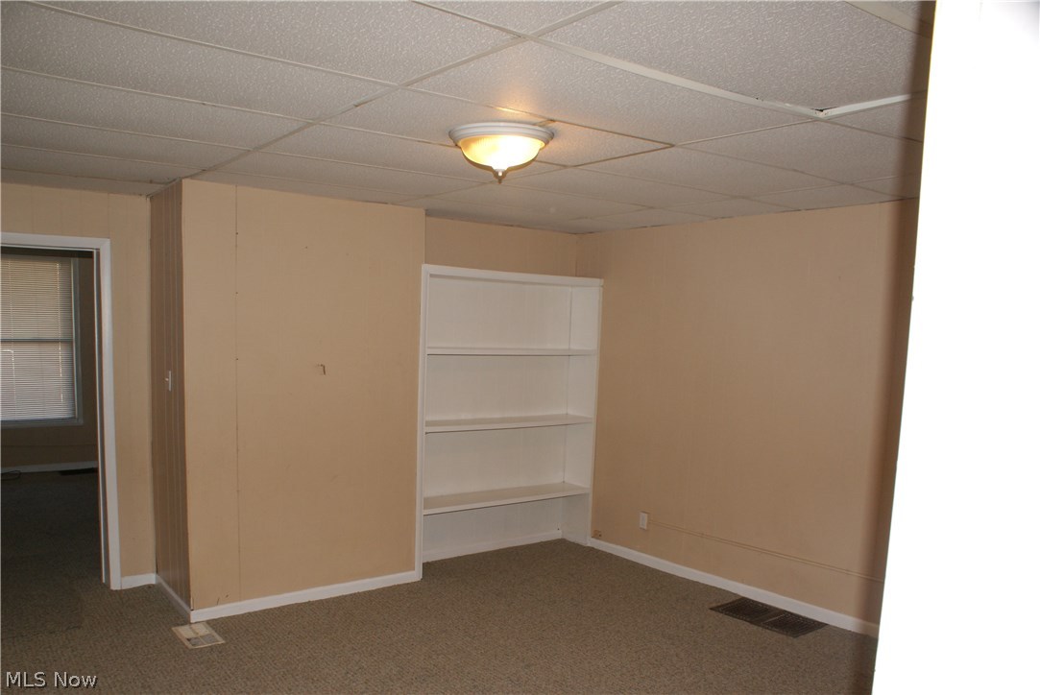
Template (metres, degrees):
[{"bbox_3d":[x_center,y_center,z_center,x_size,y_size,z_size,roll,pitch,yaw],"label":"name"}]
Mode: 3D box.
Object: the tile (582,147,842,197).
[{"bbox_3d":[0.893,-0.797,3.608,1.210,0.020,0.605,-1,3,-38],"label":"tile"}]

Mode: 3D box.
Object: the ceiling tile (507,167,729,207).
[{"bbox_3d":[0.521,-0.829,4.090,1.210,0.020,0.605,-1,3,-38],"label":"ceiling tile"}]

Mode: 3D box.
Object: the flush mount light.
[{"bbox_3d":[-0.068,-0.680,2.756,0.375,0.185,0.375,1,3,0],"label":"flush mount light"}]

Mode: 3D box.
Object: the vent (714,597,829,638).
[{"bbox_3d":[1.449,1.564,4.553,0.320,0.015,0.535,-1,3,-38],"label":"vent"}]

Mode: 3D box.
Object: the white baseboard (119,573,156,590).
[{"bbox_3d":[-2.333,1.432,4.780,0.200,0.075,0.015,-1,3,-38],"label":"white baseboard"}]

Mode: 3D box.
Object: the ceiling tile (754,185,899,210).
[{"bbox_3d":[1.611,-0.807,4.187,0.620,0.020,0.605,-1,3,-38],"label":"ceiling tile"}]

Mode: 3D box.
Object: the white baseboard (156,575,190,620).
[{"bbox_3d":[-2.030,1.450,4.548,0.015,0.070,0.750,-1,3,-38],"label":"white baseboard"}]

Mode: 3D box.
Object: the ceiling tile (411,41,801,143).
[{"bbox_3d":[0.312,-0.748,2.392,1.210,0.020,0.605,-1,3,-38],"label":"ceiling tile"}]

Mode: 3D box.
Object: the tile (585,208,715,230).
[{"bbox_3d":[0.874,-0.869,5.157,0.620,0.020,0.610,-1,3,-38],"label":"tile"}]

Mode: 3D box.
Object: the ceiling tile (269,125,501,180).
[{"bbox_3d":[-0.432,-0.818,3.355,1.210,0.020,0.605,-1,3,-38],"label":"ceiling tile"}]

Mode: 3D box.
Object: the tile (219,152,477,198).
[{"bbox_3d":[-0.804,-0.849,3.837,1.210,0.020,0.605,-1,3,-38],"label":"tile"}]

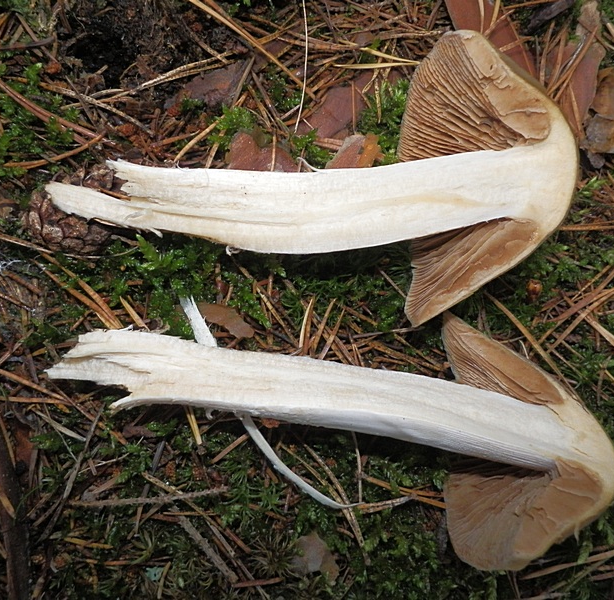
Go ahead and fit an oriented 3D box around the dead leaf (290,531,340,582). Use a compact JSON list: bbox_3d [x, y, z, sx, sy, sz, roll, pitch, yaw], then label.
[{"bbox_3d":[0.004,0.093,0.203,0.018,0.006,0.014,20,76,5],"label":"dead leaf"}]

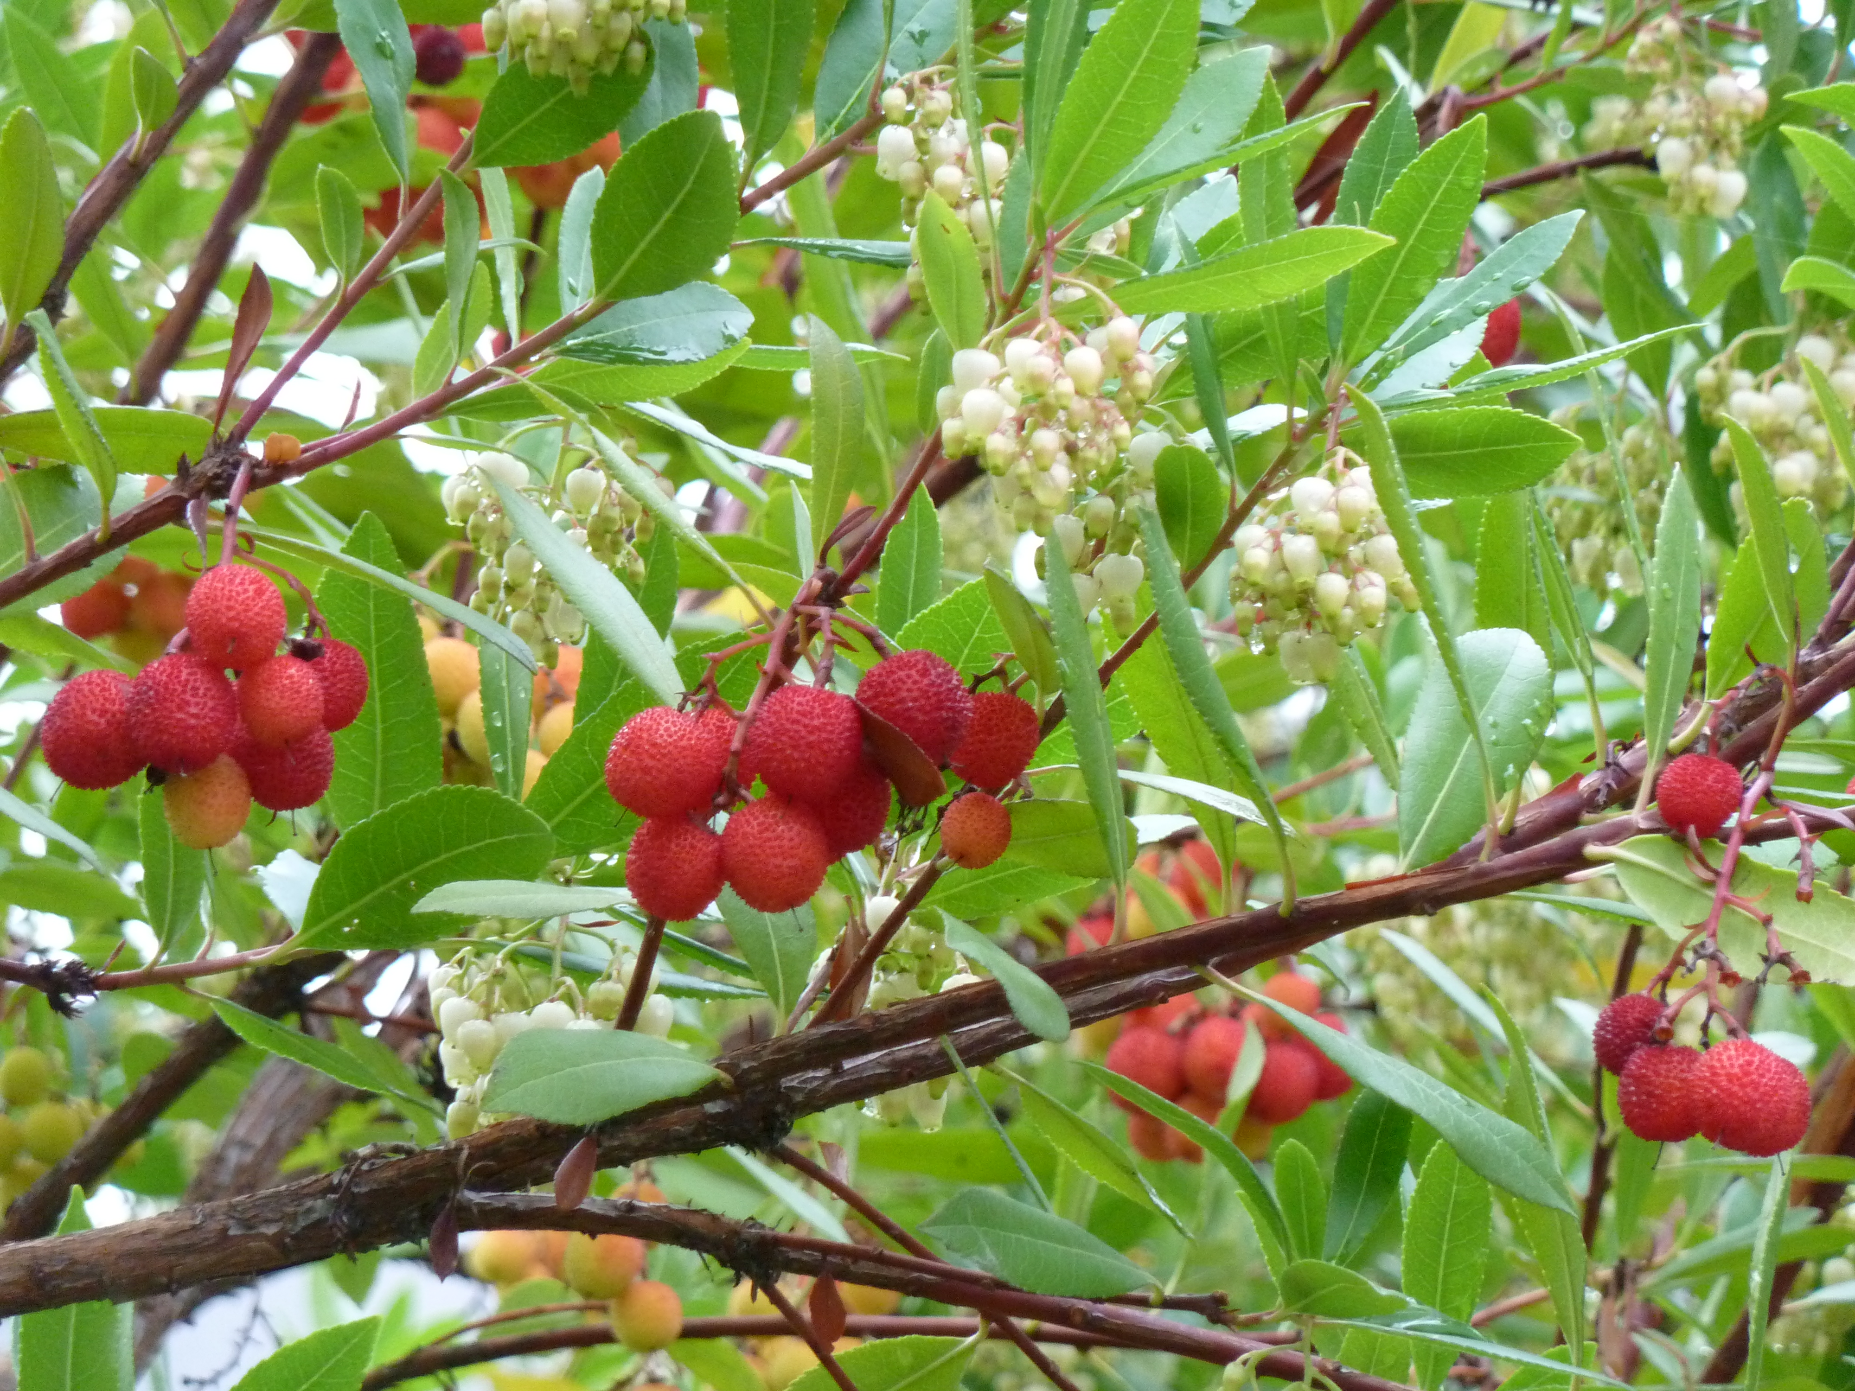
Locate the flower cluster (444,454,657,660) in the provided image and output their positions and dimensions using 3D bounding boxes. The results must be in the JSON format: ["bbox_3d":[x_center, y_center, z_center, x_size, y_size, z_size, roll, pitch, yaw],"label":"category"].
[{"bbox_3d":[-0.073,-0.027,2.680,0.041,0.042,0.036,0,-10,0],"label":"flower cluster"}]

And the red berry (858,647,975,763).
[{"bbox_3d":[-0.003,0.002,2.600,0.022,0.021,0.021,0,-10,0],"label":"red berry"}]

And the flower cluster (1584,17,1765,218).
[{"bbox_3d":[0.153,-0.118,2.850,0.038,0.041,0.035,0,-10,0],"label":"flower cluster"}]

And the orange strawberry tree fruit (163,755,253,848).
[{"bbox_3d":[-0.135,0.019,2.605,0.017,0.018,0.017,0,-10,0],"label":"orange strawberry tree fruit"}]

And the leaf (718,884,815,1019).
[{"bbox_3d":[-0.032,0.045,2.630,0.019,0.036,0.007,-12,0,0],"label":"leaf"}]

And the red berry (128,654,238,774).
[{"bbox_3d":[-0.139,0.003,2.600,0.021,0.022,0.021,0,-10,0],"label":"red berry"}]

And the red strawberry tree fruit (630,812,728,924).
[{"bbox_3d":[-0.047,0.032,2.600,0.019,0.019,0.019,0,-5,0],"label":"red strawberry tree fruit"}]

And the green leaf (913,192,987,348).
[{"bbox_3d":[0.004,-0.080,2.630,0.013,0.032,0.006,-13,8,-10],"label":"green leaf"}]

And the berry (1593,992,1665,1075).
[{"bbox_3d":[0.122,0.059,2.420,0.013,0.014,0.014,0,-10,0],"label":"berry"}]

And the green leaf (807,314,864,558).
[{"bbox_3d":[-0.017,-0.049,2.610,0.013,0.045,0.005,-3,-3,17],"label":"green leaf"}]

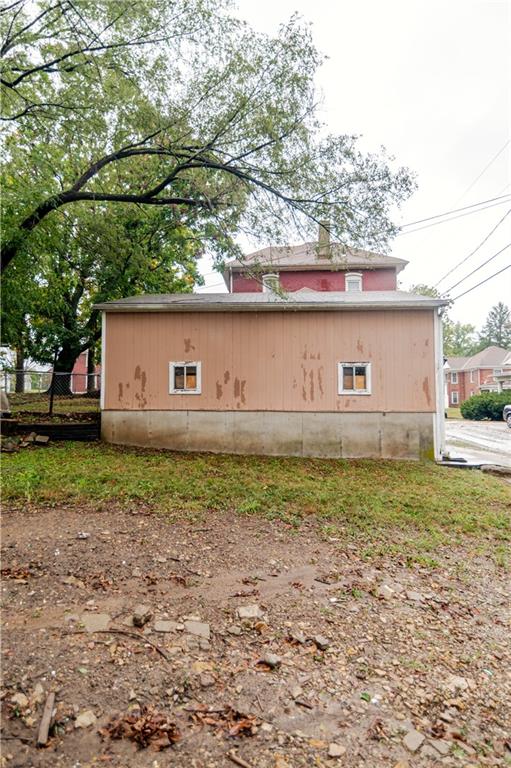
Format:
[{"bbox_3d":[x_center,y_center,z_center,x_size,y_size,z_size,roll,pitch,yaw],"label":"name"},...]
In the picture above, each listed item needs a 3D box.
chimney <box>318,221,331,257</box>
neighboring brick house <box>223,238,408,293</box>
[{"bbox_3d":[4.050,-8.500,25.000,0.660,2.200,0.660,0,-3,4],"label":"chimney"},{"bbox_3d":[3.700,-3.900,28.900,10.200,11.000,11.000,0,-3,4],"label":"neighboring brick house"}]

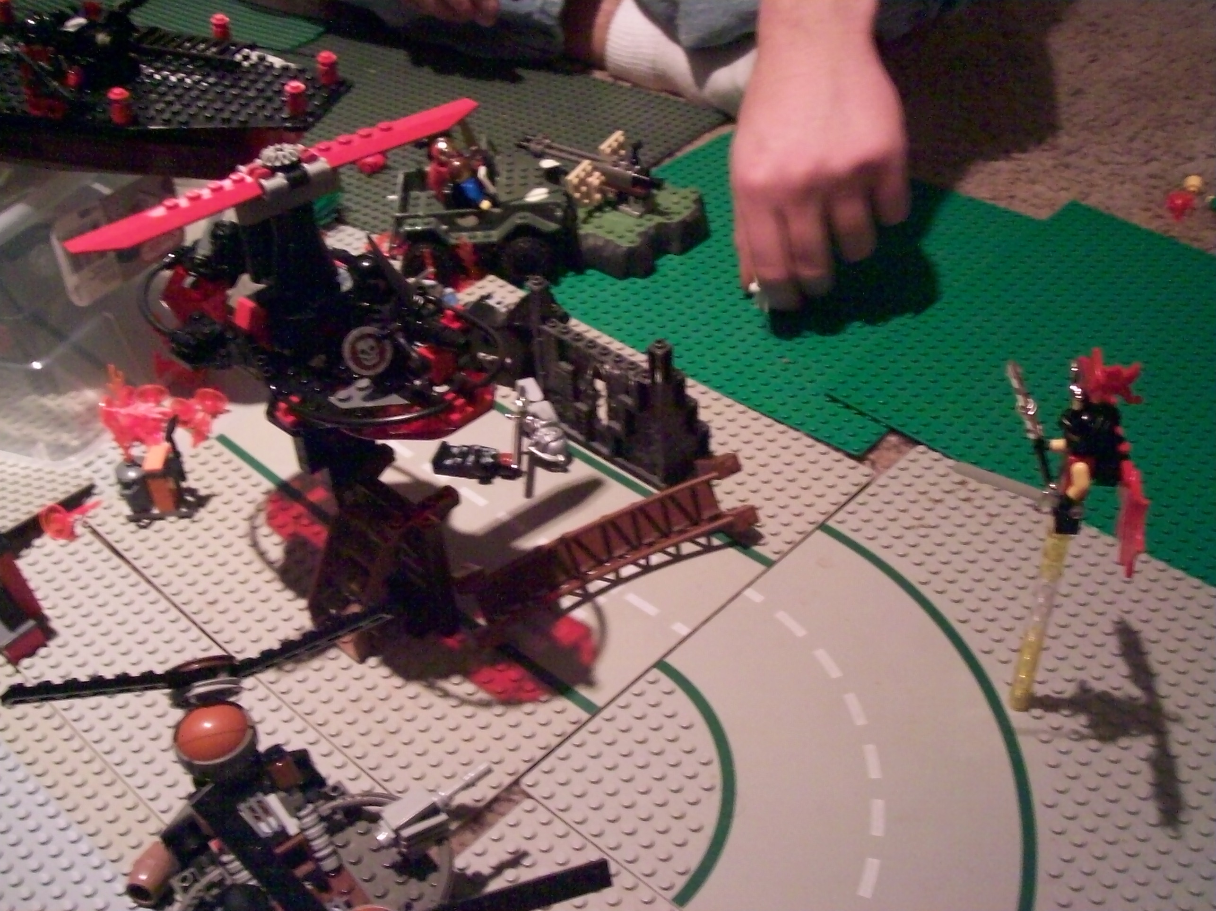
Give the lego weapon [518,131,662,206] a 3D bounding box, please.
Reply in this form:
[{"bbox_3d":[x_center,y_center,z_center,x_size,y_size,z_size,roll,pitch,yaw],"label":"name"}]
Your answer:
[{"bbox_3d":[-0.008,-0.165,0.727,0.103,0.032,0.065,22,45,27],"label":"lego weapon"}]

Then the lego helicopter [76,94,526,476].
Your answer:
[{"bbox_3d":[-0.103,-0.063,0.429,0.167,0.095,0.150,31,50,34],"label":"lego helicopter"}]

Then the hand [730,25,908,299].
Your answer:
[{"bbox_3d":[0.107,-0.150,0.651,0.088,0.110,0.138,1,40,5],"label":"hand"}]

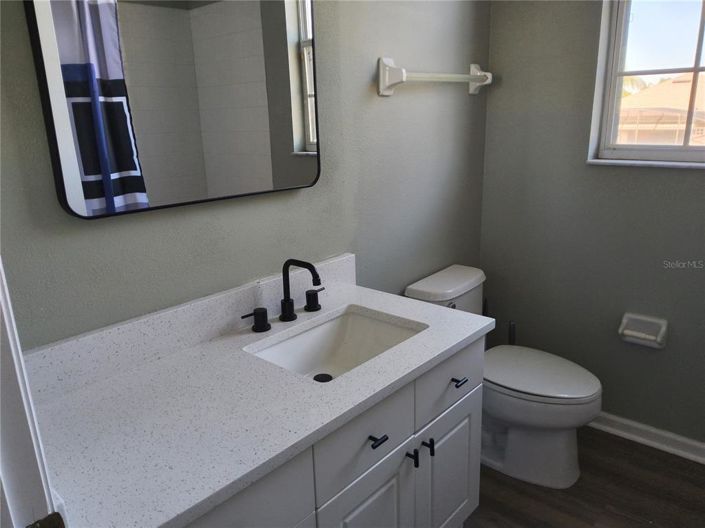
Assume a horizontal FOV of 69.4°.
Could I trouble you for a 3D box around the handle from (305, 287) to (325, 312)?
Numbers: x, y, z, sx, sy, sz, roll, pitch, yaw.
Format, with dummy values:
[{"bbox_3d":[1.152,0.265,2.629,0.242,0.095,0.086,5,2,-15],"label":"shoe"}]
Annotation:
[{"bbox_3d":[-0.114,0.107,1.590,0.052,0.061,0.082,12,20,41],"label":"handle"}]

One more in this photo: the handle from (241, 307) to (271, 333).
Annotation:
[{"bbox_3d":[-0.270,0.157,1.422,0.052,0.061,0.086,12,20,41],"label":"handle"}]

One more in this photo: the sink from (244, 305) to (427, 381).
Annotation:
[{"bbox_3d":[-0.034,0.271,1.390,0.303,0.155,0.429,12,20,41],"label":"sink"}]

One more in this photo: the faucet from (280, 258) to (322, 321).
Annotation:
[{"bbox_3d":[-0.150,0.082,1.458,0.169,0.180,0.052,12,20,41],"label":"faucet"}]

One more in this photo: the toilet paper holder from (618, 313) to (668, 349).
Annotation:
[{"bbox_3d":[1.171,0.280,2.064,0.163,0.123,0.065,12,20,41],"label":"toilet paper holder"}]

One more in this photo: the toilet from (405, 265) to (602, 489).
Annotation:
[{"bbox_3d":[0.623,0.449,2.050,0.707,0.720,0.410,12,20,41],"label":"toilet"}]

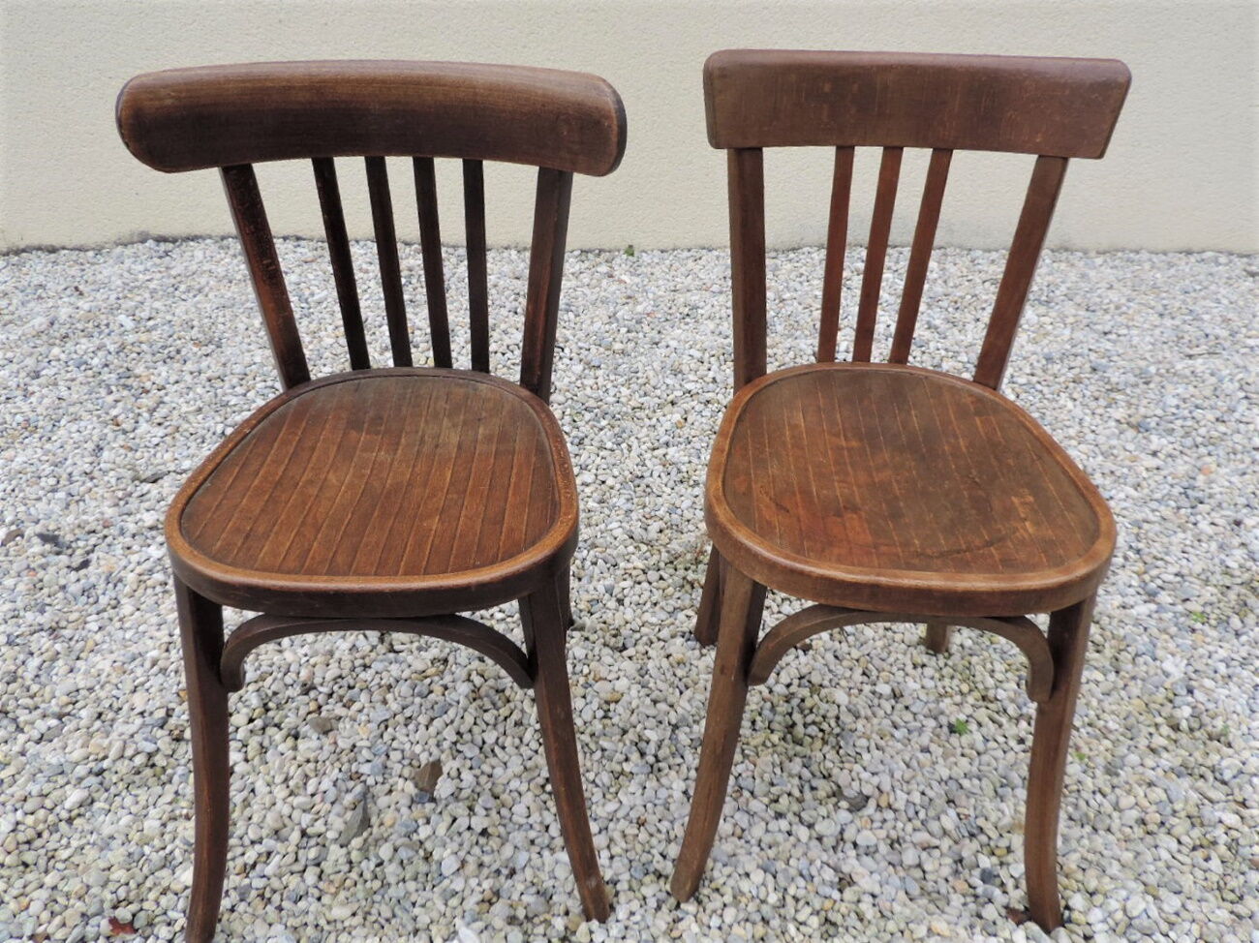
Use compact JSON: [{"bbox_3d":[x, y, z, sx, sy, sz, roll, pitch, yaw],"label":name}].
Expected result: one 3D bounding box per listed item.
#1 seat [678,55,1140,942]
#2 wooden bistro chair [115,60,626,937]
[{"bbox_3d":[0.290,0.031,0.986,0.455,0.825,0.535,3,35,2],"label":"seat"},{"bbox_3d":[-0.260,0.035,0.973,0.515,0.820,0.538,-1,35,-2],"label":"wooden bistro chair"}]

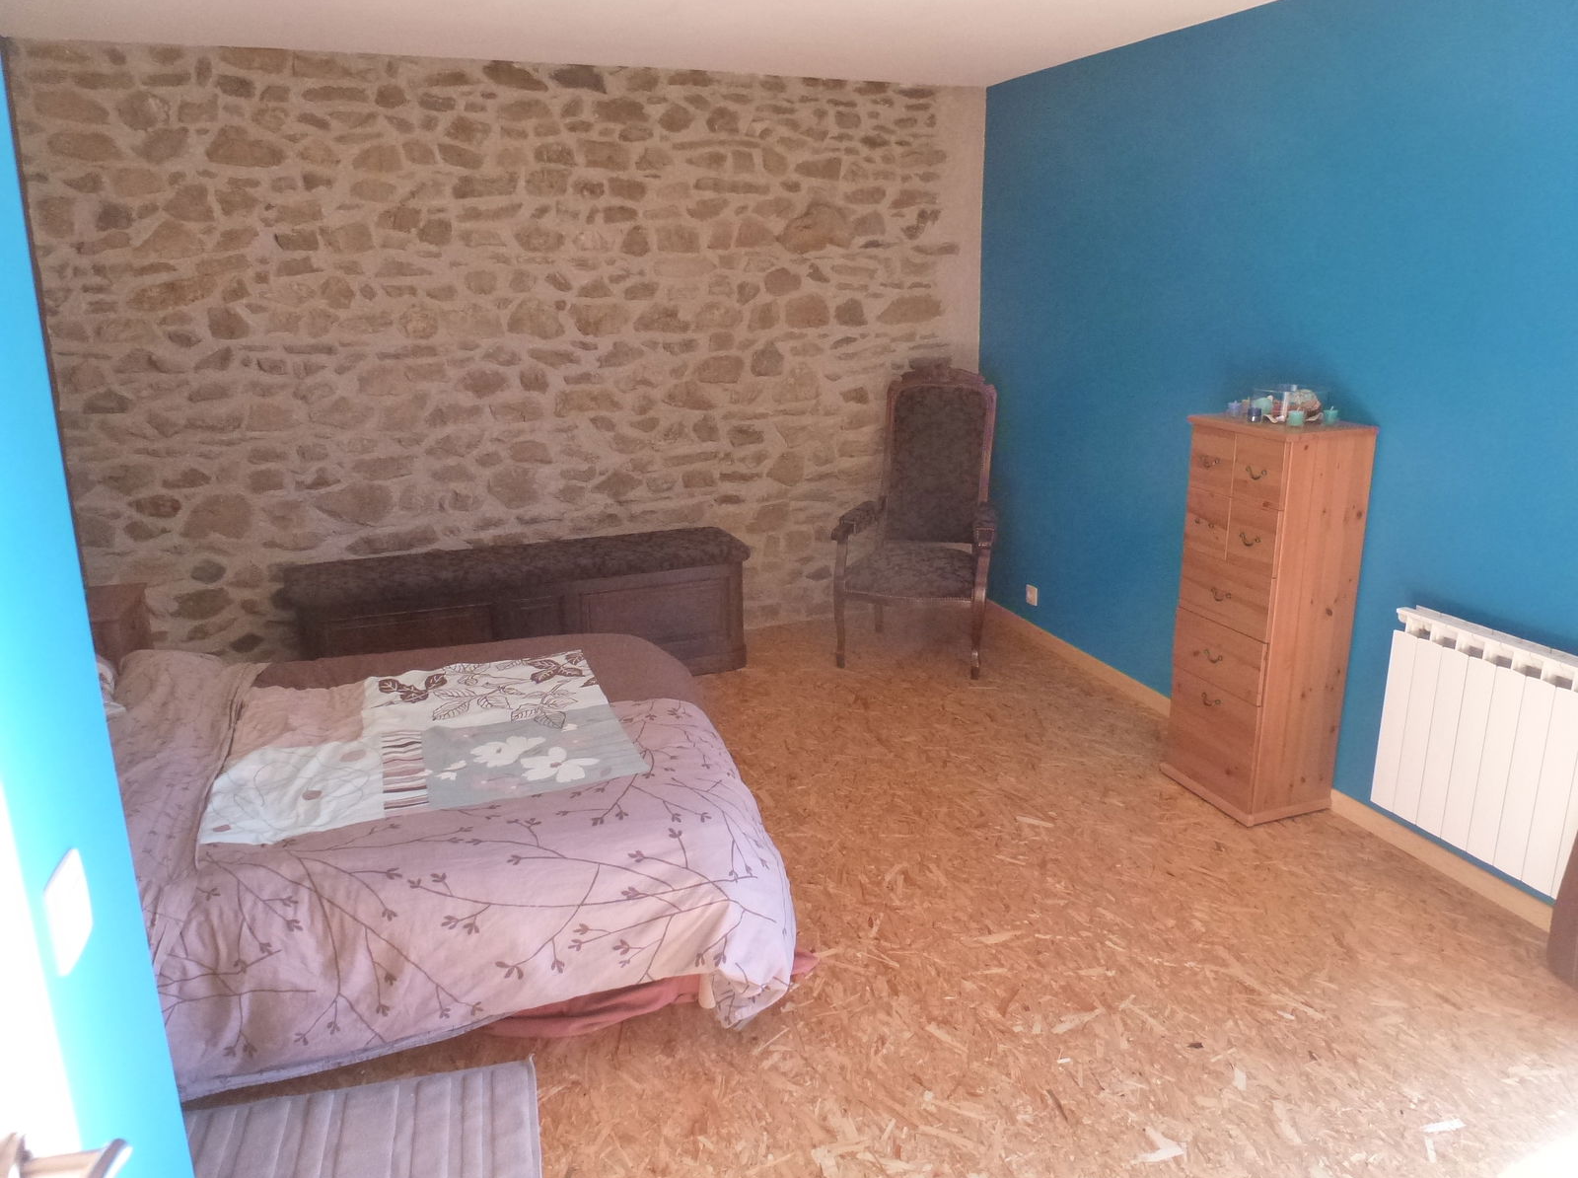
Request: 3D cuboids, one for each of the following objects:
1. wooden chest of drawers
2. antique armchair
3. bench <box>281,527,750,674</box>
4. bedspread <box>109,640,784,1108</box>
[{"bbox_3d":[1.483,0.080,3.446,0.332,1.211,0.438,-7,18,-19],"label":"wooden chest of drawers"},{"bbox_3d":[0.594,-0.324,4.807,0.675,1.248,0.735,4,17,16],"label":"antique armchair"},{"bbox_3d":[-1.100,0.143,4.648,1.821,0.530,0.470,-7,18,-19],"label":"bench"},{"bbox_3d":[-1.078,0.642,2.952,1.813,0.513,1.556,-7,18,-19],"label":"bedspread"}]

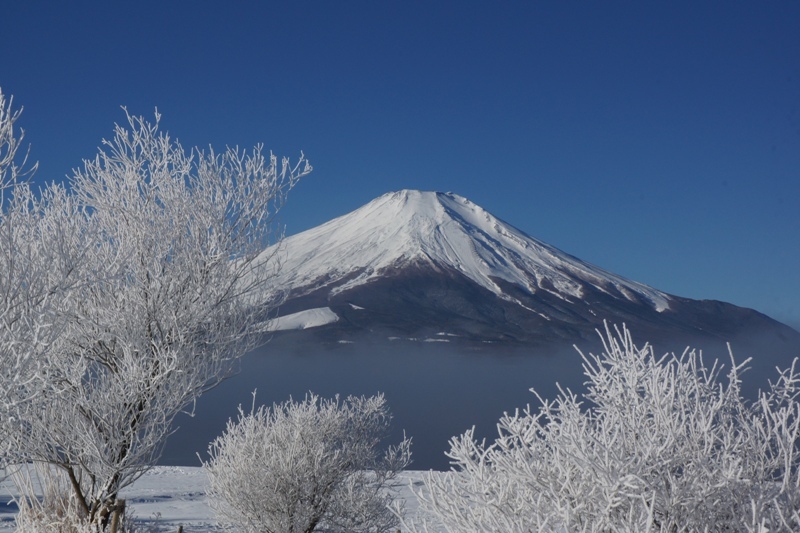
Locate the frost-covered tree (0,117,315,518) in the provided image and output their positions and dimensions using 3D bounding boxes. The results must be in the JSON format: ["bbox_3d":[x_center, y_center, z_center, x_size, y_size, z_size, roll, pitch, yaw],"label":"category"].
[{"bbox_3d":[-2.900,0.580,13.900,3.650,5.000,3.400,0,-6,0],"label":"frost-covered tree"}]

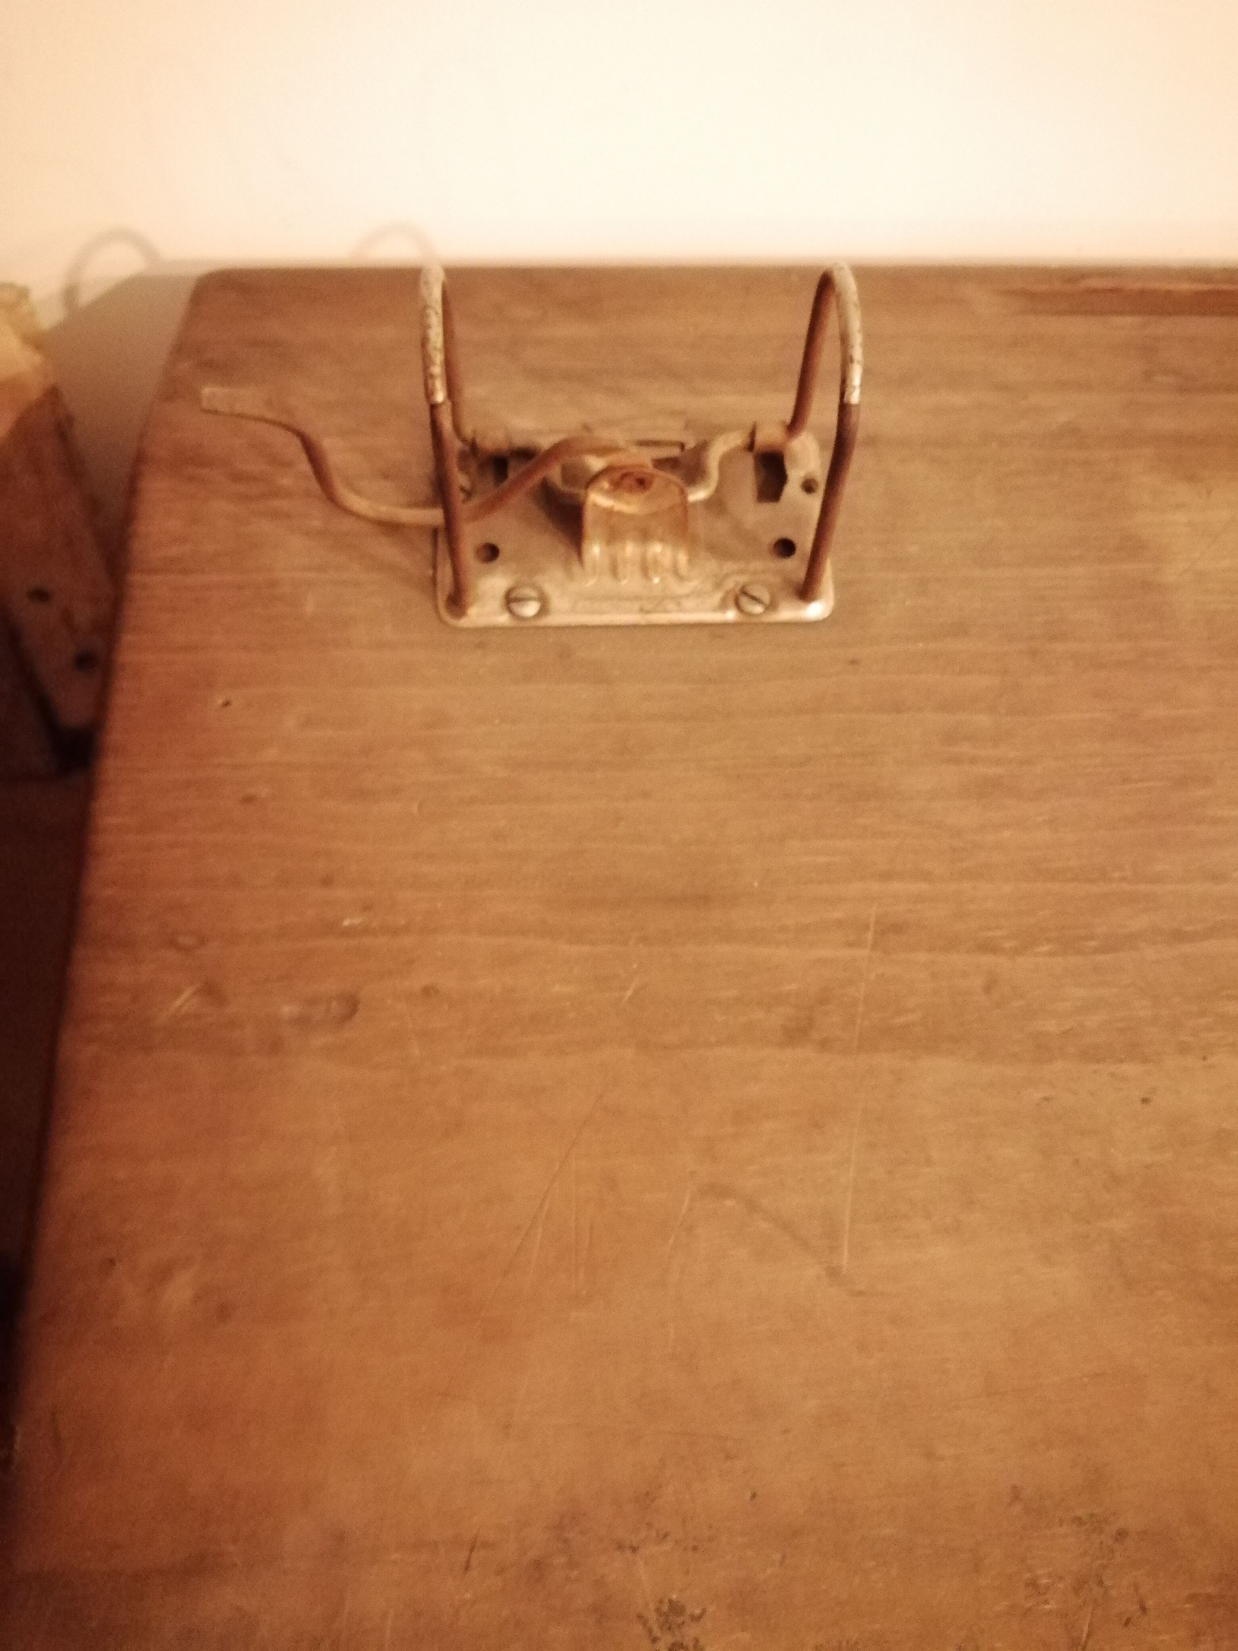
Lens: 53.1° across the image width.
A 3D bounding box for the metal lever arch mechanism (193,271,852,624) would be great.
[{"bbox_3d":[-0.019,-0.088,0.271,0.141,0.069,0.062,-1,61,-1],"label":"metal lever arch mechanism"}]

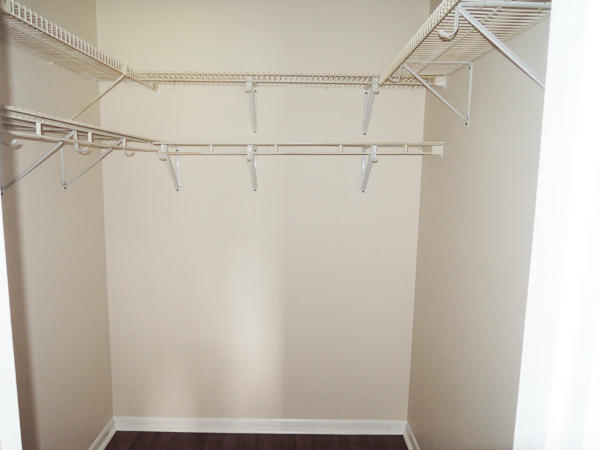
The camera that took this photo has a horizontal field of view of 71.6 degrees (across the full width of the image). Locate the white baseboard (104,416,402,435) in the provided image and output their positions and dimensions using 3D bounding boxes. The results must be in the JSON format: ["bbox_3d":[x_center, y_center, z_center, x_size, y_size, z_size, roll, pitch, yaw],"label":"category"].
[{"bbox_3d":[-0.235,1.214,2.513,1.770,0.090,0.015,1,8,0],"label":"white baseboard"}]

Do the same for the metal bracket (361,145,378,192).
[{"bbox_3d":[0.361,-0.284,2.169,0.027,0.249,0.309,1,8,0],"label":"metal bracket"}]

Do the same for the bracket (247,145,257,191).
[{"bbox_3d":[-0.244,-0.288,2.165,0.027,0.243,0.309,1,8,0],"label":"bracket"}]

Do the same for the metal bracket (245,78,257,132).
[{"bbox_3d":[-0.242,-0.603,2.123,0.027,0.238,0.309,1,8,0],"label":"metal bracket"}]

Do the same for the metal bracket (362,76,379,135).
[{"bbox_3d":[0.361,-0.595,2.128,0.027,0.247,0.309,1,8,0],"label":"metal bracket"}]

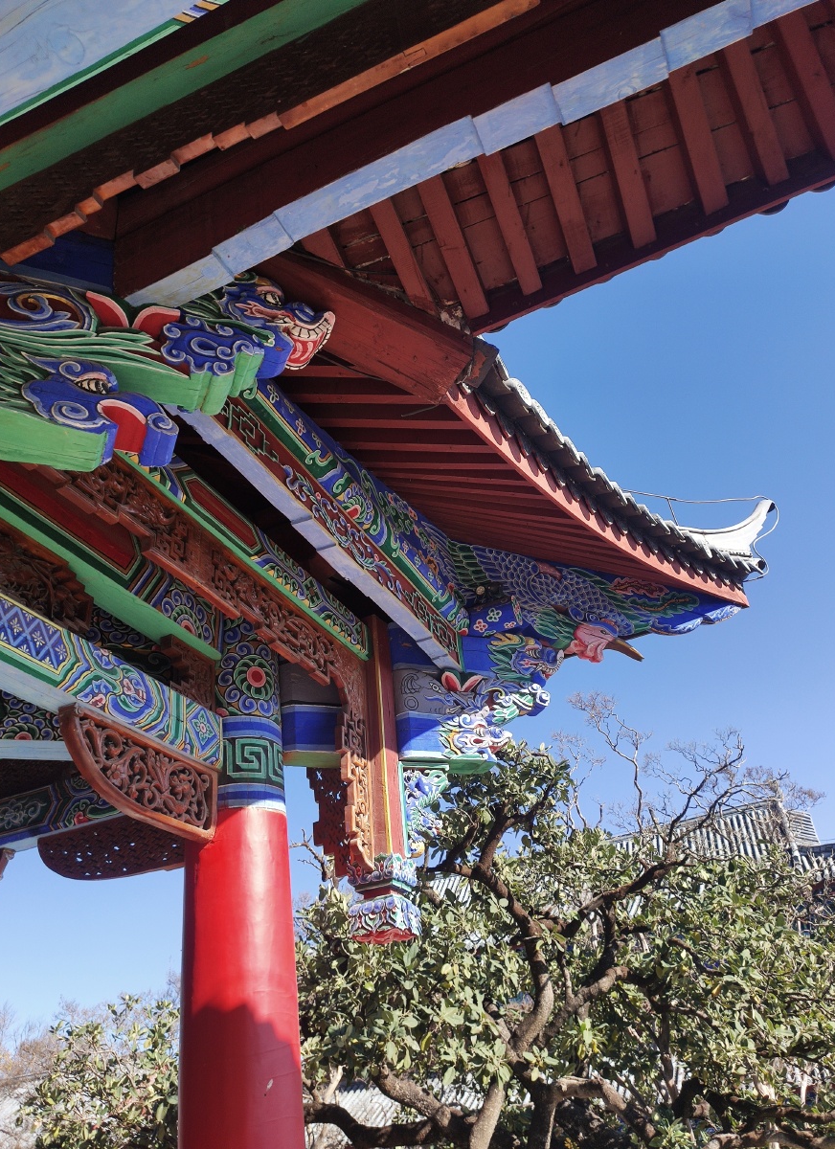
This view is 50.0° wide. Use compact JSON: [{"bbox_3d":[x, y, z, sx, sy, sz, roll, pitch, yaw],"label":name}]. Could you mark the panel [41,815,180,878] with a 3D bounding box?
[{"bbox_3d":[-1.167,1.068,3.484,0.744,0.241,0.067,-17,-33,18],"label":"panel"}]

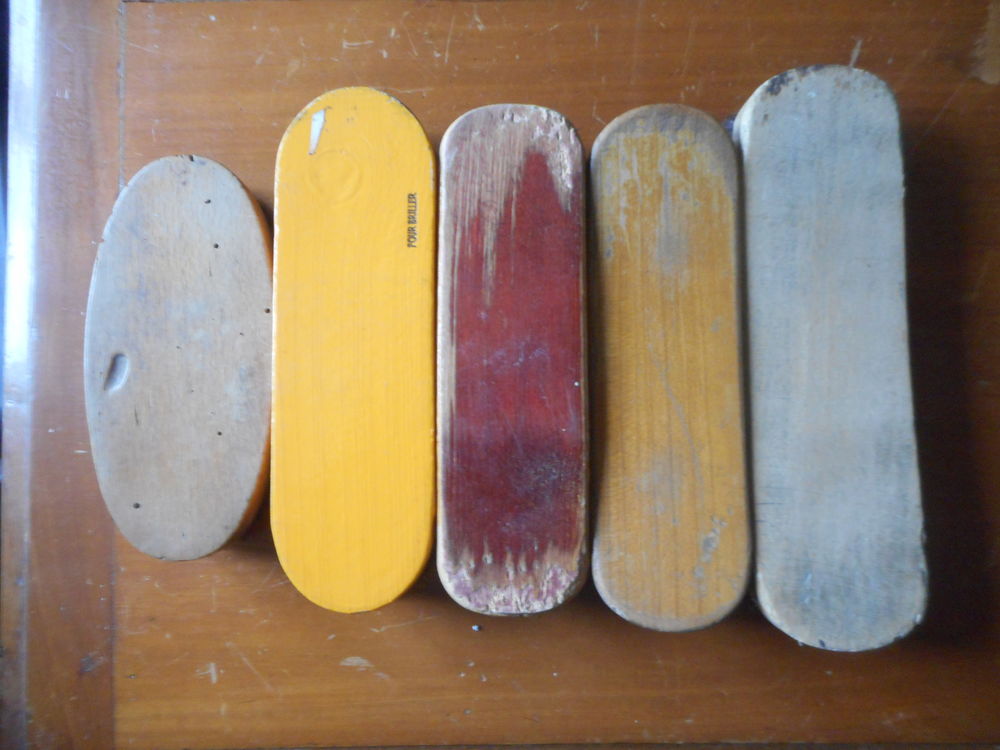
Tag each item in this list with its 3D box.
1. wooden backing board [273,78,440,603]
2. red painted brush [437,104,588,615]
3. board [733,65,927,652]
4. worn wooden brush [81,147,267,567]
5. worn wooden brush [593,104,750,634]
[{"bbox_3d":[-0.050,-0.010,0.258,0.056,0.043,0.179,0,87,0],"label":"wooden backing board"},{"bbox_3d":[0.004,-0.006,0.260,0.051,0.040,0.175,0,87,0],"label":"red painted brush"},{"bbox_3d":[0.112,-0.007,0.257,0.056,0.045,0.198,0,87,0],"label":"board"},{"bbox_3d":[-0.111,-0.006,0.261,0.066,0.038,0.141,0,87,0],"label":"worn wooden brush"},{"bbox_3d":[0.057,-0.004,0.258,0.053,0.043,0.179,0,87,0],"label":"worn wooden brush"}]

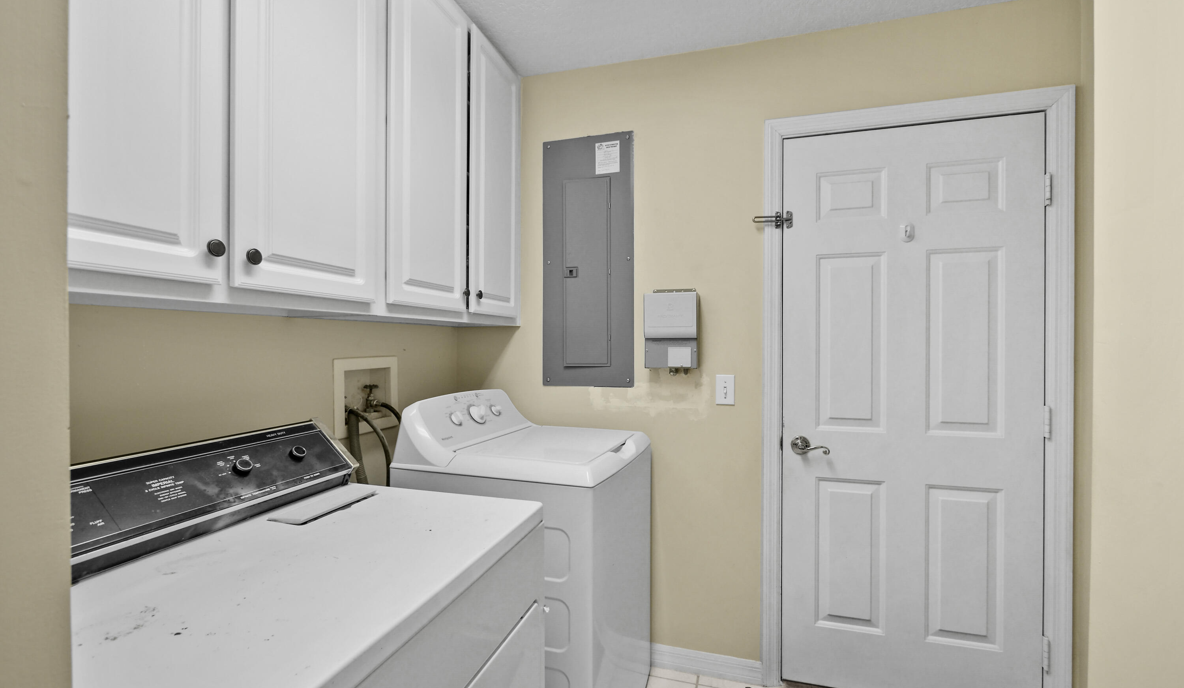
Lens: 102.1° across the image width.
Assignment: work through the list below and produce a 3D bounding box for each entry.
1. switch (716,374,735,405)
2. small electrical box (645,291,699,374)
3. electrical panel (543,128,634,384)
[{"bbox_3d":[0.514,0.178,1.838,0.071,0.116,0.015,0,0,15],"label":"switch"},{"bbox_3d":[0.308,-0.056,1.843,0.200,0.298,0.105,0,0,15],"label":"small electrical box"},{"bbox_3d":[-0.022,-0.339,1.971,0.388,1.035,0.025,0,0,15],"label":"electrical panel"}]

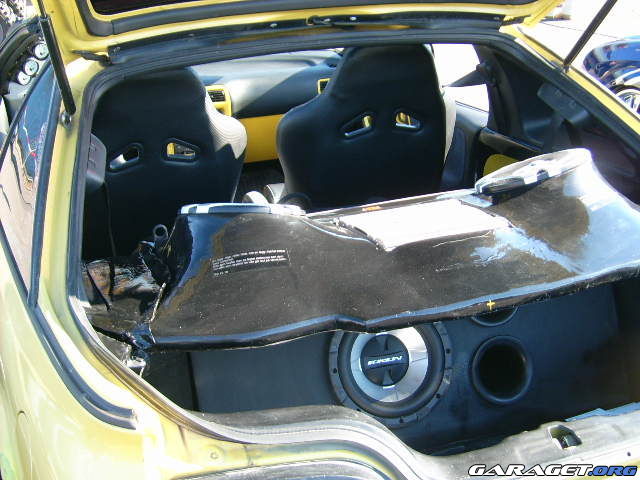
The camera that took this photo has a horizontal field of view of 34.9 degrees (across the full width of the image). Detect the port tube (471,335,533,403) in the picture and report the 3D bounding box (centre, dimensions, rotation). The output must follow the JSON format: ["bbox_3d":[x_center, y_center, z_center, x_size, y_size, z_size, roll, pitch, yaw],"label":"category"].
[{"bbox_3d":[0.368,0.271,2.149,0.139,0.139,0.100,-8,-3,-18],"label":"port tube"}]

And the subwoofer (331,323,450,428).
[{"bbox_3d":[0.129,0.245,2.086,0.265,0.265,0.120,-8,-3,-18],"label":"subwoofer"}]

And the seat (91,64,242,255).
[{"bbox_3d":[-0.536,-0.123,3.043,0.560,0.900,0.760,-8,20,-18],"label":"seat"}]

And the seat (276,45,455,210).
[{"bbox_3d":[0.097,-0.232,3.256,0.560,0.900,0.760,-8,20,-18],"label":"seat"}]

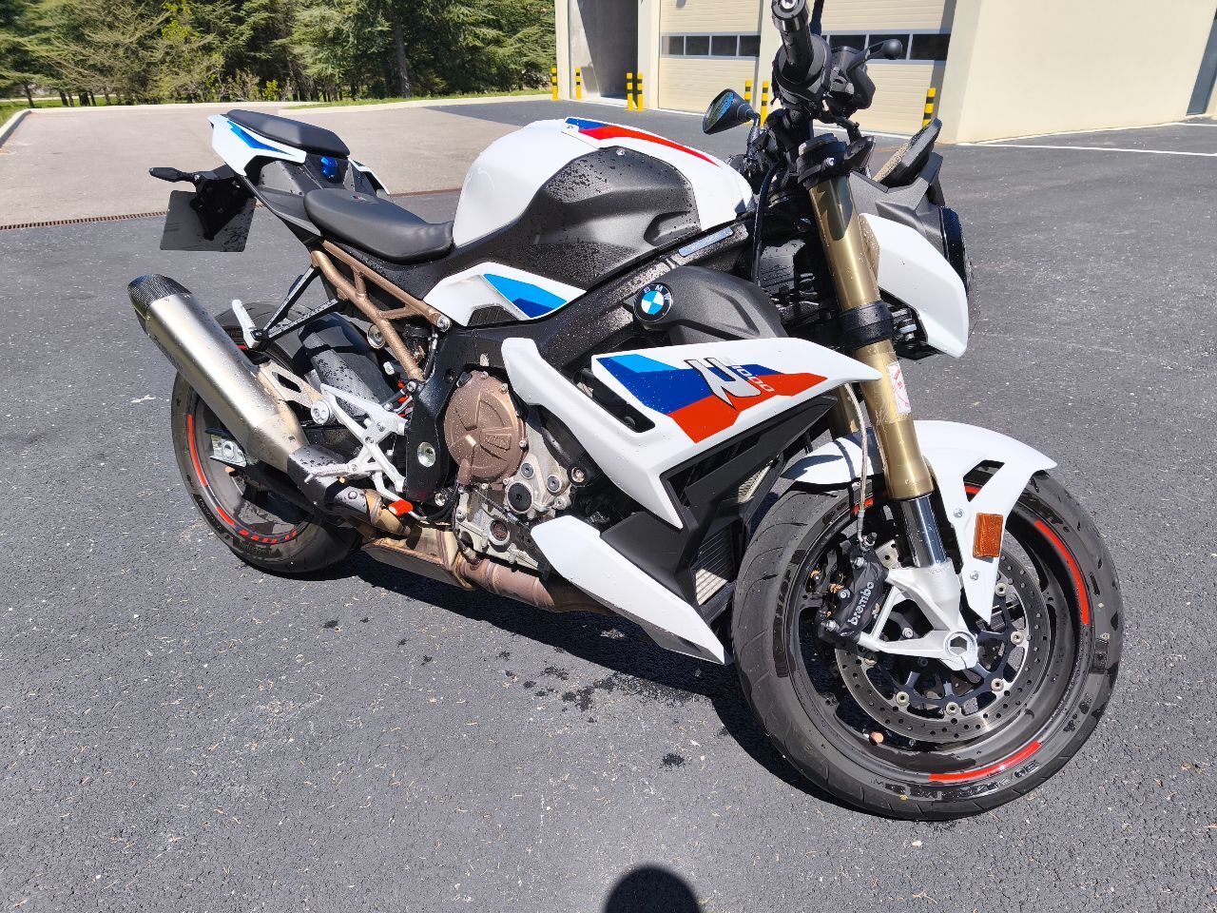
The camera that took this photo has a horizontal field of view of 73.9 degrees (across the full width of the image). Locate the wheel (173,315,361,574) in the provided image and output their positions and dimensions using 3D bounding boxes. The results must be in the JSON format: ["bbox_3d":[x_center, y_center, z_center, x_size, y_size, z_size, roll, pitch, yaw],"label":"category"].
[{"bbox_3d":[-0.773,-0.040,1.920,0.641,0.641,0.190,13,18,28],"label":"wheel"}]

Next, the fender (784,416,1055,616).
[{"bbox_3d":[0.485,0.089,1.261,0.430,0.295,0.190,-2,3,-1],"label":"fender"}]

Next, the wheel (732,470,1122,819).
[{"bbox_3d":[0.495,0.266,1.272,0.600,0.600,0.125,-2,3,-1],"label":"wheel"}]

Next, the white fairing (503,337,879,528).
[{"bbox_3d":[0.068,-0.053,1.161,0.590,0.285,0.130,13,18,28],"label":"white fairing"}]

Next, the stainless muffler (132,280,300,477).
[{"bbox_3d":[-0.792,-0.160,1.669,0.470,0.115,0.115,47,25,5],"label":"stainless muffler"}]

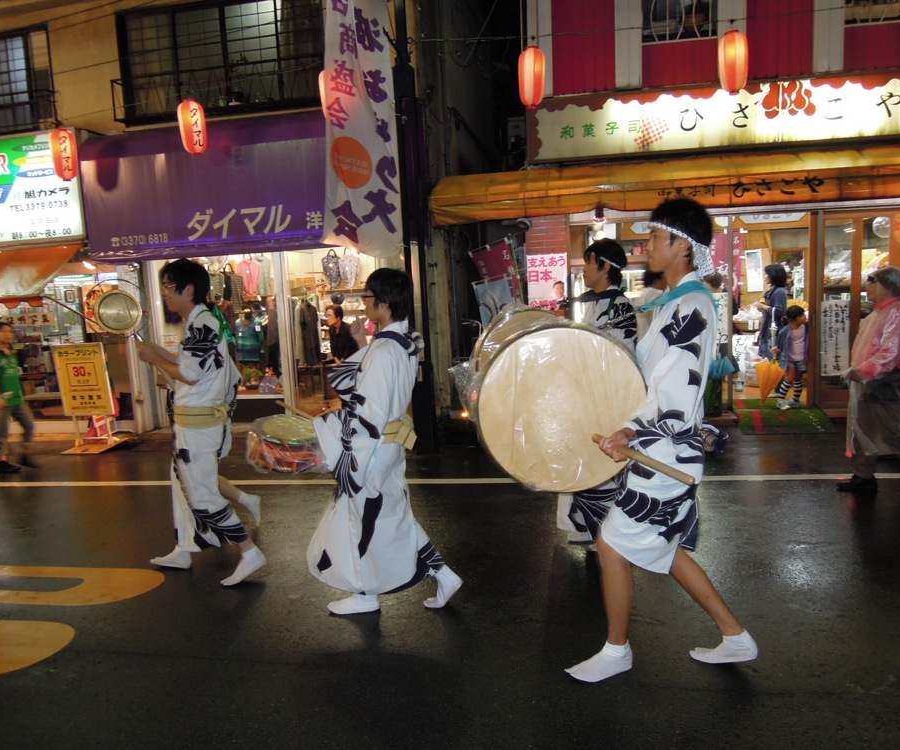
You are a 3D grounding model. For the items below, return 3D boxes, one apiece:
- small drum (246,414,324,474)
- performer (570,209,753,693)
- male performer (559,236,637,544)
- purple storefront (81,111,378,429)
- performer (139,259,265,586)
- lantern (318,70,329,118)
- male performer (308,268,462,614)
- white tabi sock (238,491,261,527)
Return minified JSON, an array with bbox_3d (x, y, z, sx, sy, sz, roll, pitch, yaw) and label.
[{"bbox_3d":[-0.754,0.330,3.258,0.340,0.165,0.340,12,20,7],"label":"small drum"},{"bbox_3d":[0.754,0.248,2.550,0.690,1.760,0.570,-2,7,9],"label":"performer"},{"bbox_3d":[0.842,0.119,3.784,0.580,1.710,0.550,-2,7,9],"label":"male performer"},{"bbox_3d":[-1.905,-0.991,7.289,3.500,3.200,1.100,-2,7,9],"label":"purple storefront"},{"bbox_3d":[-1.336,0.240,3.715,0.710,1.690,0.550,-2,7,9],"label":"performer"},{"bbox_3d":[-1.078,-2.562,6.372,0.270,0.520,0.270,-2,7,9],"label":"lantern"},{"bbox_3d":[-0.303,0.309,3.204,0.720,1.580,0.600,-2,7,9],"label":"male performer"},{"bbox_3d":[-1.229,0.828,4.250,0.130,0.220,0.090,9,1,7],"label":"white tabi sock"}]

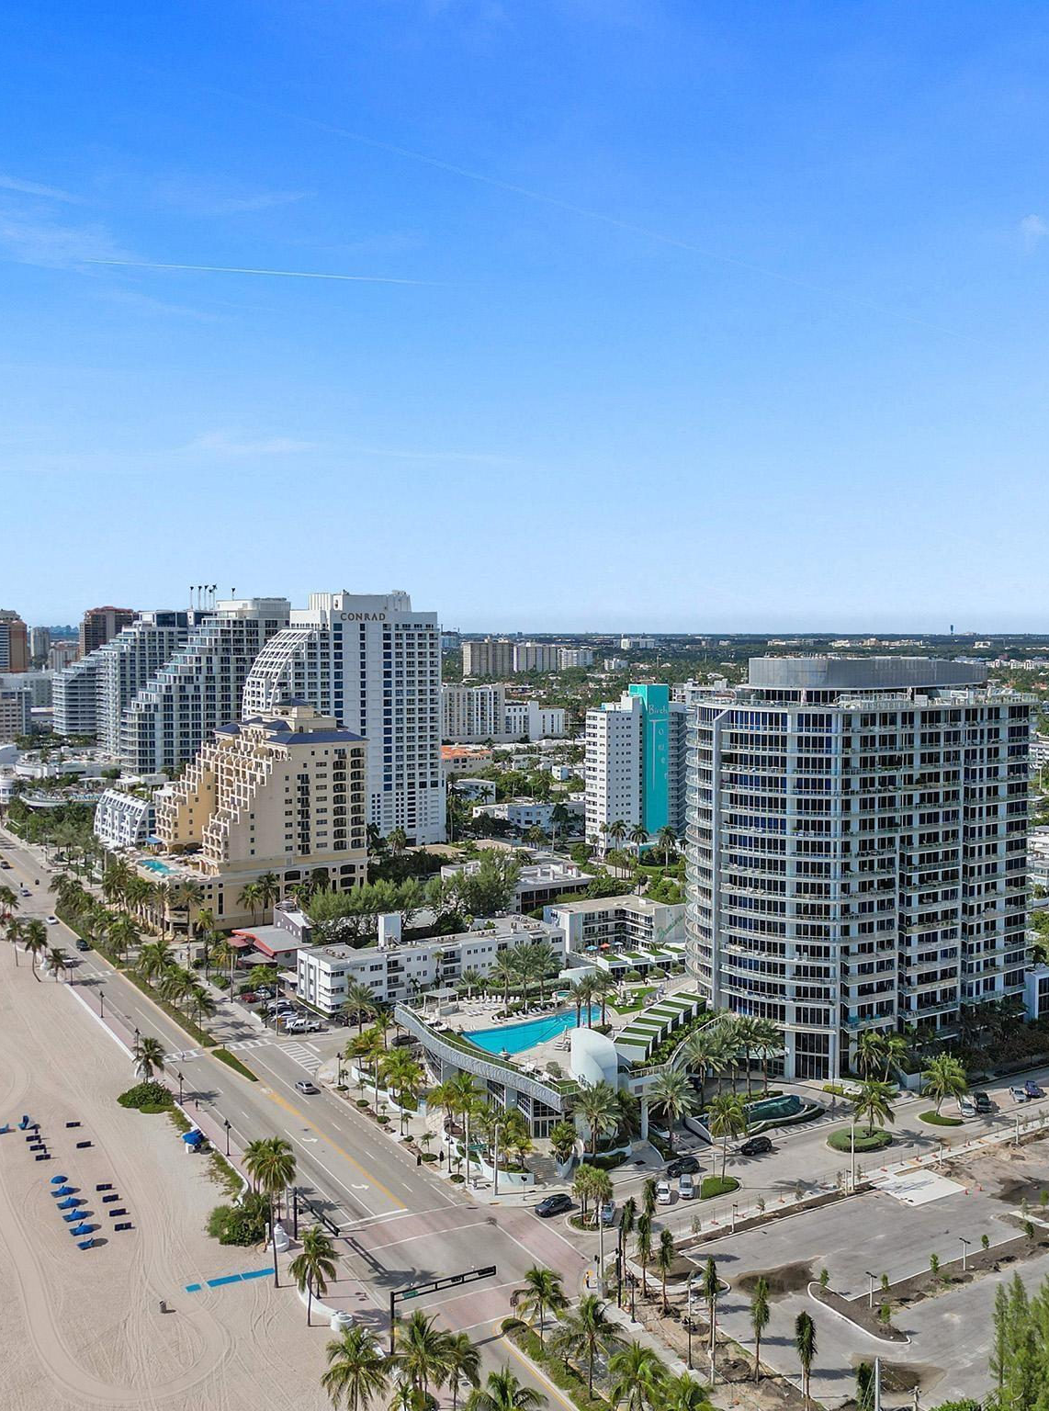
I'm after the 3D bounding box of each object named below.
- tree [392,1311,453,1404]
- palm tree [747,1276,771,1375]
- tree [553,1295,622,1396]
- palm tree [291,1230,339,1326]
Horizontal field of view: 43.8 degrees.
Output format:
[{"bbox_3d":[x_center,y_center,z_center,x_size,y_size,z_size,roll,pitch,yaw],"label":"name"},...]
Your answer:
[{"bbox_3d":[-9.832,61.564,122.623,5.816,9.419,5.816,0,3,0],"label":"tree"},{"bbox_3d":[22.839,60.834,127.579,2.400,10.200,2.400,0,3,0],"label":"palm tree"},{"bbox_3d":[6.241,61.089,124.172,6.700,10.100,6.700,0,3,0],"label":"tree"},{"bbox_3d":[-22.057,60.242,137.064,5.108,10.329,5.108,0,3,0],"label":"palm tree"}]

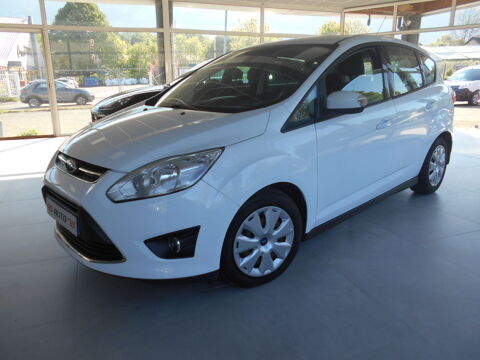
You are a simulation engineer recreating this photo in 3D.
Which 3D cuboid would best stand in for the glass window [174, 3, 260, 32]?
[{"bbox_3d":[-0.533,-4.146,9.201,2.440,0.680,0.060,-7,17,-23],"label":"glass window"}]

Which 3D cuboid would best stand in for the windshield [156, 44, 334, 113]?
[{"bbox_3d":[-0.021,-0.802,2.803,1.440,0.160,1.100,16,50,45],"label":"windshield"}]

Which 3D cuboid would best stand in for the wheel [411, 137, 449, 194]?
[{"bbox_3d":[2.008,-0.162,3.855,0.630,0.630,0.210,-14,21,-41],"label":"wheel"}]

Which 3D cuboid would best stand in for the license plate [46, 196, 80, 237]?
[{"bbox_3d":[-1.031,0.203,2.094,0.020,0.110,0.520,-6,15,-43],"label":"license plate"}]

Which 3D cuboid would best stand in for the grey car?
[{"bbox_3d":[-10.996,-5.239,21.672,4.350,1.580,1.820,-9,18,-29],"label":"grey car"}]

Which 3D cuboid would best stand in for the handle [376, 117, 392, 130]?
[{"bbox_3d":[1.086,-0.426,2.709,0.215,0.055,0.055,-14,21,-41],"label":"handle"}]

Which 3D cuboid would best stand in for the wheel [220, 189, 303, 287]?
[{"bbox_3d":[0.077,0.330,2.111,0.630,0.630,0.210,-10,18,-32],"label":"wheel"}]

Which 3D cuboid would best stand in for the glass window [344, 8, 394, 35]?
[{"bbox_3d":[3.571,-4.423,10.041,0.060,0.670,1.740,-10,18,-30],"label":"glass window"}]

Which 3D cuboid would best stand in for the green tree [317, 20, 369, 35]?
[{"bbox_3d":[9.423,-11.306,32.921,5.200,6.600,5.000,0,15,0],"label":"green tree"}]

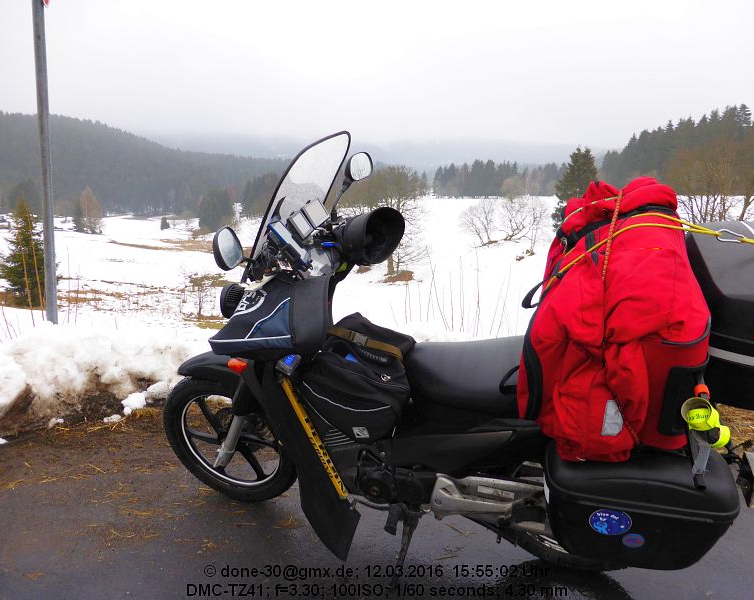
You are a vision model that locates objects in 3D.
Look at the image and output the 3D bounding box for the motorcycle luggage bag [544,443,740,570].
[{"bbox_3d":[0.615,0.476,1.355,0.385,0.275,0.200,5,25,16],"label":"motorcycle luggage bag"}]

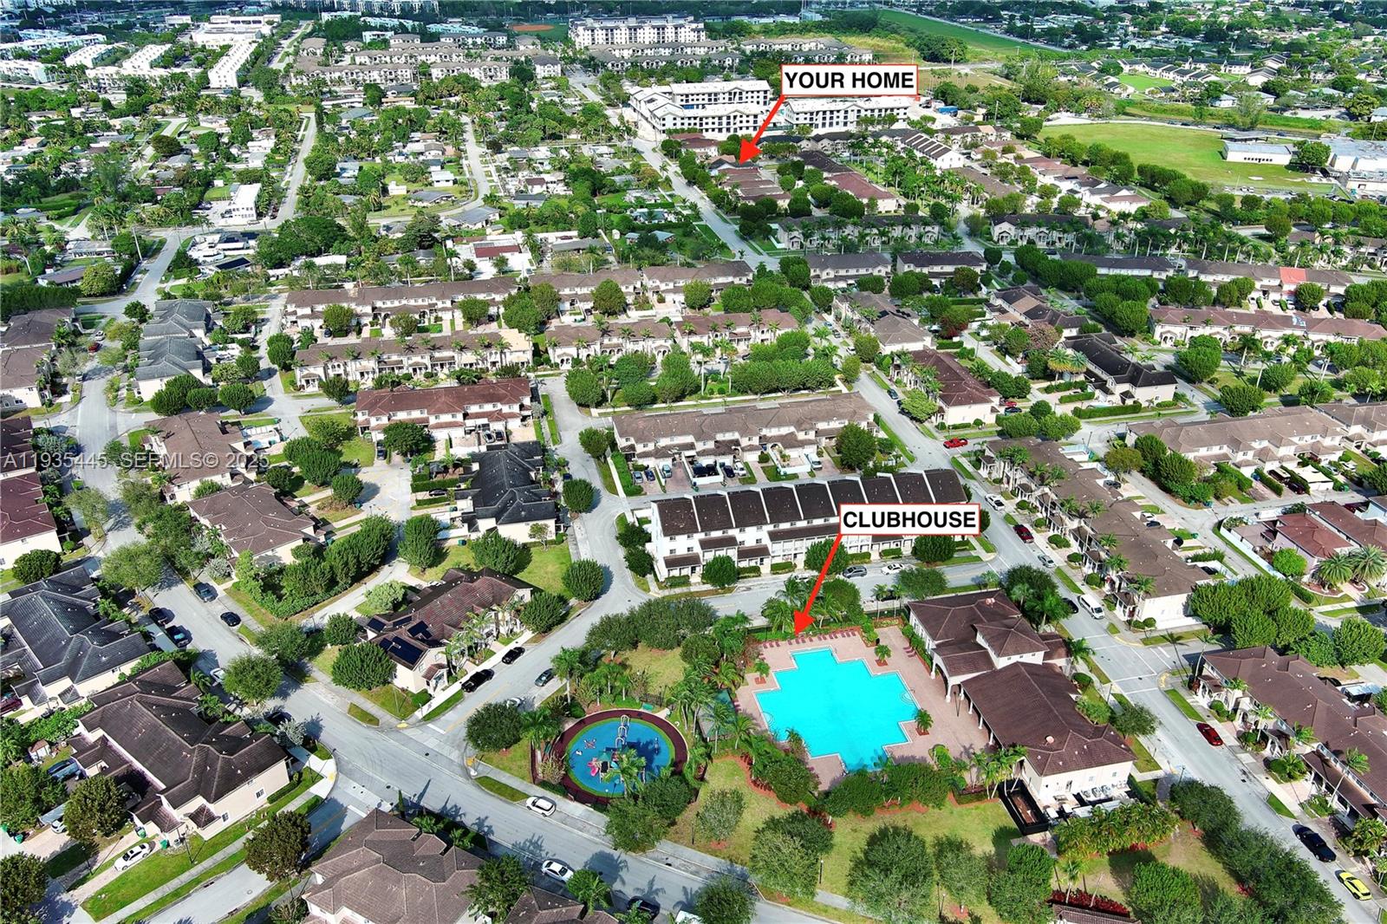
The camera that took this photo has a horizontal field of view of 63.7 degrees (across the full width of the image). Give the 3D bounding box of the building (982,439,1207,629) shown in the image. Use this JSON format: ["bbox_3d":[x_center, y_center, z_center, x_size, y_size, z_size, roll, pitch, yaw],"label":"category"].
[{"bbox_3d":[76.970,10.350,215.560,19.000,8.000,60.200,-6,28,-11],"label":"building"}]

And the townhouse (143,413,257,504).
[{"bbox_3d":[-115.210,-3.150,261.190,21.000,8.200,36.000,-14,31,-25],"label":"townhouse"}]

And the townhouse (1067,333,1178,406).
[{"bbox_3d":[110.760,-25.956,298.900,20.000,8.800,37.600,-6,28,-11],"label":"townhouse"}]

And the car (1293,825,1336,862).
[{"bbox_3d":[86.488,52.926,155.164,2.000,1.850,5.750,-6,28,-10],"label":"car"}]

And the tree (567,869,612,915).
[{"bbox_3d":[-12.560,52.920,134.780,5.300,7.000,5.300,-6,28,-11],"label":"tree"}]

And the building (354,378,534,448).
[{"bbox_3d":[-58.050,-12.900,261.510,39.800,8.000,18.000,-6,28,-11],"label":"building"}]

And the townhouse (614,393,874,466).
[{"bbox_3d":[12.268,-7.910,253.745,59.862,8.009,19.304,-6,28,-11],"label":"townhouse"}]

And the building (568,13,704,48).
[{"bbox_3d":[-44.010,-340.730,885.680,103.000,18.000,52.000,-6,28,-11],"label":"building"}]

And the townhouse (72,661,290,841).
[{"bbox_3d":[-79.853,42.638,169.463,37.600,8.800,20.000,21,34,35],"label":"townhouse"}]

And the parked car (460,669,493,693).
[{"bbox_3d":[-36.353,36.696,187.814,2.000,1.850,5.600,17,32,30],"label":"parked car"}]

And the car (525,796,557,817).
[{"bbox_3d":[-21.250,47.556,155.272,4.400,1.600,1.820,15,31,27],"label":"car"}]

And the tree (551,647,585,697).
[{"bbox_3d":[-20.502,35.059,181.991,5.500,10.000,5.500,-6,28,-10],"label":"tree"}]

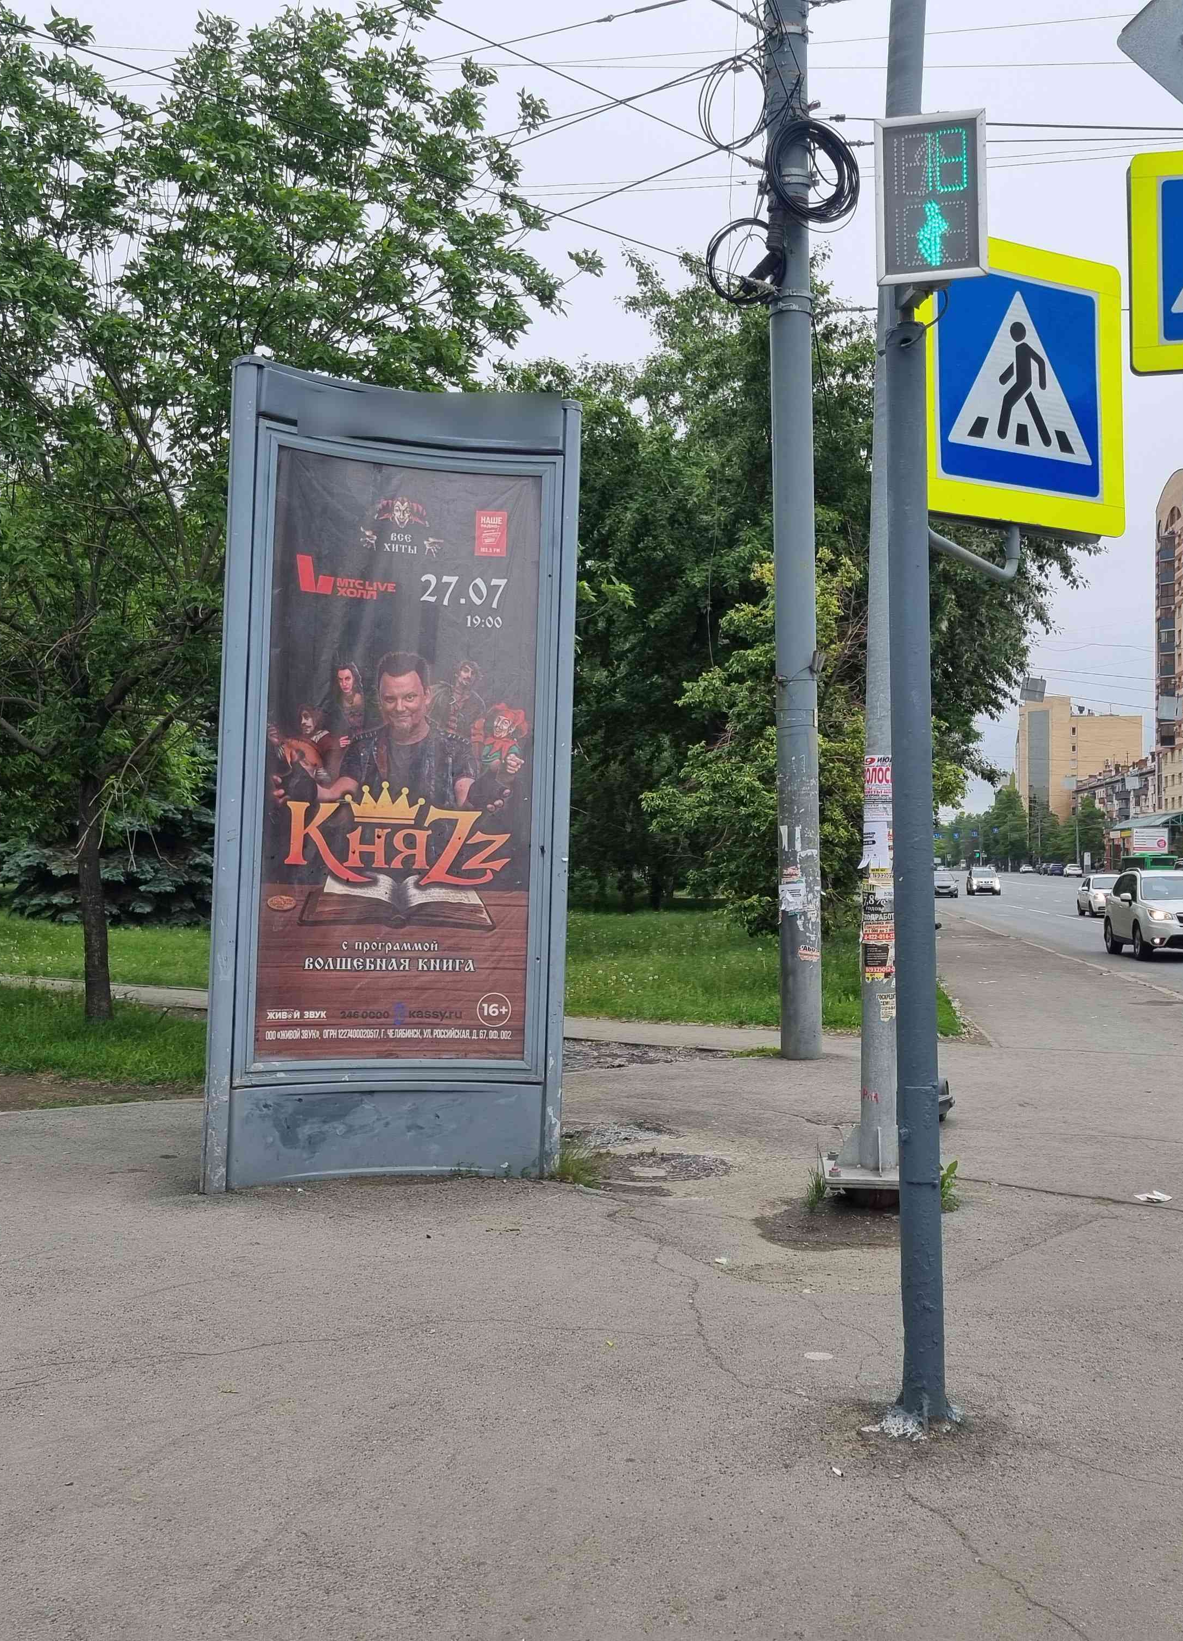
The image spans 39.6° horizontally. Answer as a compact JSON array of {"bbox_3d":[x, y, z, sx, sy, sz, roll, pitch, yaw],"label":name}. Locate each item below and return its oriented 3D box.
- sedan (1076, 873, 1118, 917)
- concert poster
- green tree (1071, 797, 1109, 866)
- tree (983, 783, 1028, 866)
[{"bbox_3d":[18.260,2.627,57.600,1.730,1.480,4.400,0,-1,7],"label":"sedan"},{"bbox_3d":[-0.940,-0.317,8.130,1.360,2.960,0.110,2,-4,-16],"label":"concert poster"},{"bbox_3d":[68.221,1.872,225.000,5.400,10.300,5.400,0,-1,7],"label":"green tree"},{"bbox_3d":[74.410,1.227,295.000,8.100,15.800,8.100,0,-1,7],"label":"tree"}]

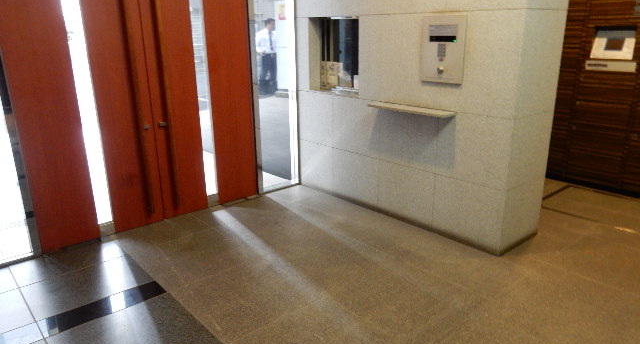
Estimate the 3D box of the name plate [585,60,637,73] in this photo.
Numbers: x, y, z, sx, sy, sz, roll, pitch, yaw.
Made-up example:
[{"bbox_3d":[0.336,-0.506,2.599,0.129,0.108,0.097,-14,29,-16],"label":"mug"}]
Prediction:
[{"bbox_3d":[2.320,-0.843,3.701,0.020,0.073,0.360,-15,22,-39],"label":"name plate"}]

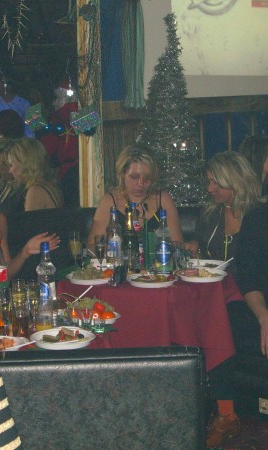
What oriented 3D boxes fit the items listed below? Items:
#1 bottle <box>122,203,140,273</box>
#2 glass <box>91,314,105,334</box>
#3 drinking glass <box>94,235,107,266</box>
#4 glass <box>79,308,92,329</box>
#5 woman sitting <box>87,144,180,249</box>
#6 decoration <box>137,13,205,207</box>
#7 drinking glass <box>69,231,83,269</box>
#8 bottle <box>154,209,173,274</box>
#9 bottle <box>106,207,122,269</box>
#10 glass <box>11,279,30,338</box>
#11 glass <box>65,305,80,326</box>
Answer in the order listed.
[{"bbox_3d":[-0.012,0.058,5.334,0.083,0.310,0.083,0,9,0],"label":"bottle"},{"bbox_3d":[-0.131,0.358,4.262,0.049,0.062,0.049,-1,9,0],"label":"glass"},{"bbox_3d":[-0.155,0.122,5.478,0.055,0.155,0.055,-1,9,0],"label":"drinking glass"},{"bbox_3d":[-0.178,0.345,4.337,0.048,0.066,0.048,-1,9,0],"label":"glass"},{"bbox_3d":[0.003,0.243,5.883,0.470,1.250,0.650,-1,9,-2],"label":"woman sitting"},{"bbox_3d":[0.213,-0.663,6.700,0.398,1.071,0.398,-1,9,0],"label":"decoration"},{"bbox_3d":[-0.272,0.113,5.450,0.060,0.170,0.060,0,9,0],"label":"drinking glass"},{"bbox_3d":[0.135,0.073,5.316,0.081,0.290,0.081,-1,9,0],"label":"bottle"},{"bbox_3d":[-0.091,0.060,5.437,0.069,0.282,0.069,-1,9,0],"label":"bottle"},{"bbox_3d":[-0.390,0.285,4.013,0.061,0.195,0.061,-1,8,0],"label":"glass"},{"bbox_3d":[-0.224,0.332,4.319,0.052,0.075,0.052,0,9,0],"label":"glass"}]

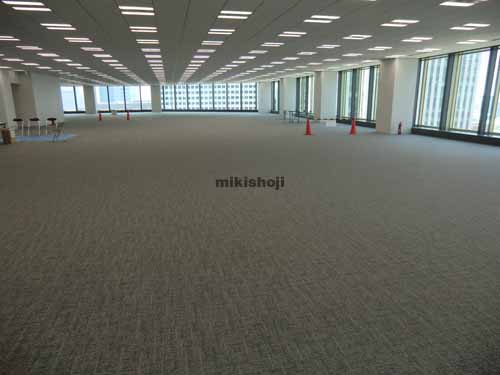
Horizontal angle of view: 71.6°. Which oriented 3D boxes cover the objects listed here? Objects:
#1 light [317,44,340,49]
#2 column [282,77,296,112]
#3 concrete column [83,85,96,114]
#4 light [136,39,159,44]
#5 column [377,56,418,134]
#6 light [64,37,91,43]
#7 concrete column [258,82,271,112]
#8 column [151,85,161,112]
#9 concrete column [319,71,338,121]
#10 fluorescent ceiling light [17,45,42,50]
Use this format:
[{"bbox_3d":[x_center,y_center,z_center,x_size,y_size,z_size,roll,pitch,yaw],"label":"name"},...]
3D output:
[{"bbox_3d":[2.443,-4.403,10.849,0.610,0.070,0.570,-3,15,-12],"label":"light"},{"bbox_3d":[3.120,-7.418,28.690,1.061,3.026,1.061,-3,15,-12],"label":"column"},{"bbox_3d":[-17.862,-9.838,38.537,1.061,3.026,1.061,-3,15,-12],"label":"concrete column"},{"bbox_3d":[-2.842,-4.083,9.701,0.610,0.070,0.570,-3,15,-12],"label":"light"},{"bbox_3d":[6.399,-3.963,15.150,1.061,3.026,1.061,-3,15,-12],"label":"column"},{"bbox_3d":[-4.603,-3.976,9.318,0.610,0.070,0.570,-3,15,-12],"label":"light"},{"bbox_3d":[1.556,-9.149,35.476,1.061,3.026,1.061,-3,15,-12],"label":"concrete column"},{"bbox_3d":[-10.816,-10.266,40.068,1.061,3.026,1.061,-3,15,-12],"label":"column"},{"bbox_3d":[4.729,-5.689,21.913,1.061,3.026,1.061,-3,15,-12],"label":"concrete column"},{"bbox_3d":[-6.757,-4.299,10.618,0.610,0.070,0.570,-3,15,-12],"label":"fluorescent ceiling light"}]

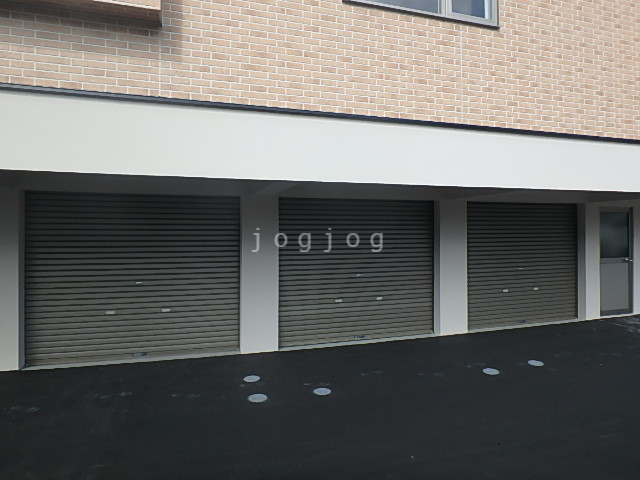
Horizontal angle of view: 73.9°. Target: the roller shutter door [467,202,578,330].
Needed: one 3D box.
[{"bbox_3d":[3.615,0.404,7.634,2.590,2.170,0.100,0,0,-18],"label":"roller shutter door"}]

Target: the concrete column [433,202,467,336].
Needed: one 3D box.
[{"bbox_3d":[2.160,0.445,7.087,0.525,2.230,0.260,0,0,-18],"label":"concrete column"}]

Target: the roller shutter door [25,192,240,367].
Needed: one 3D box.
[{"bbox_3d":[-2.410,0.485,5.718,2.665,2.195,0.100,0,0,-18],"label":"roller shutter door"}]

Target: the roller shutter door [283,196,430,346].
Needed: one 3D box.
[{"bbox_3d":[0.638,0.475,6.739,2.646,2.225,0.080,0,0,-18],"label":"roller shutter door"}]

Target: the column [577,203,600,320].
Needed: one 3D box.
[{"bbox_3d":[5.025,0.369,7.983,0.350,2.150,0.230,0,0,-18],"label":"column"}]

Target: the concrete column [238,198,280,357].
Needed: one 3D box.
[{"bbox_3d":[-0.908,0.485,6.260,0.521,2.244,0.420,0,0,-18],"label":"concrete column"}]

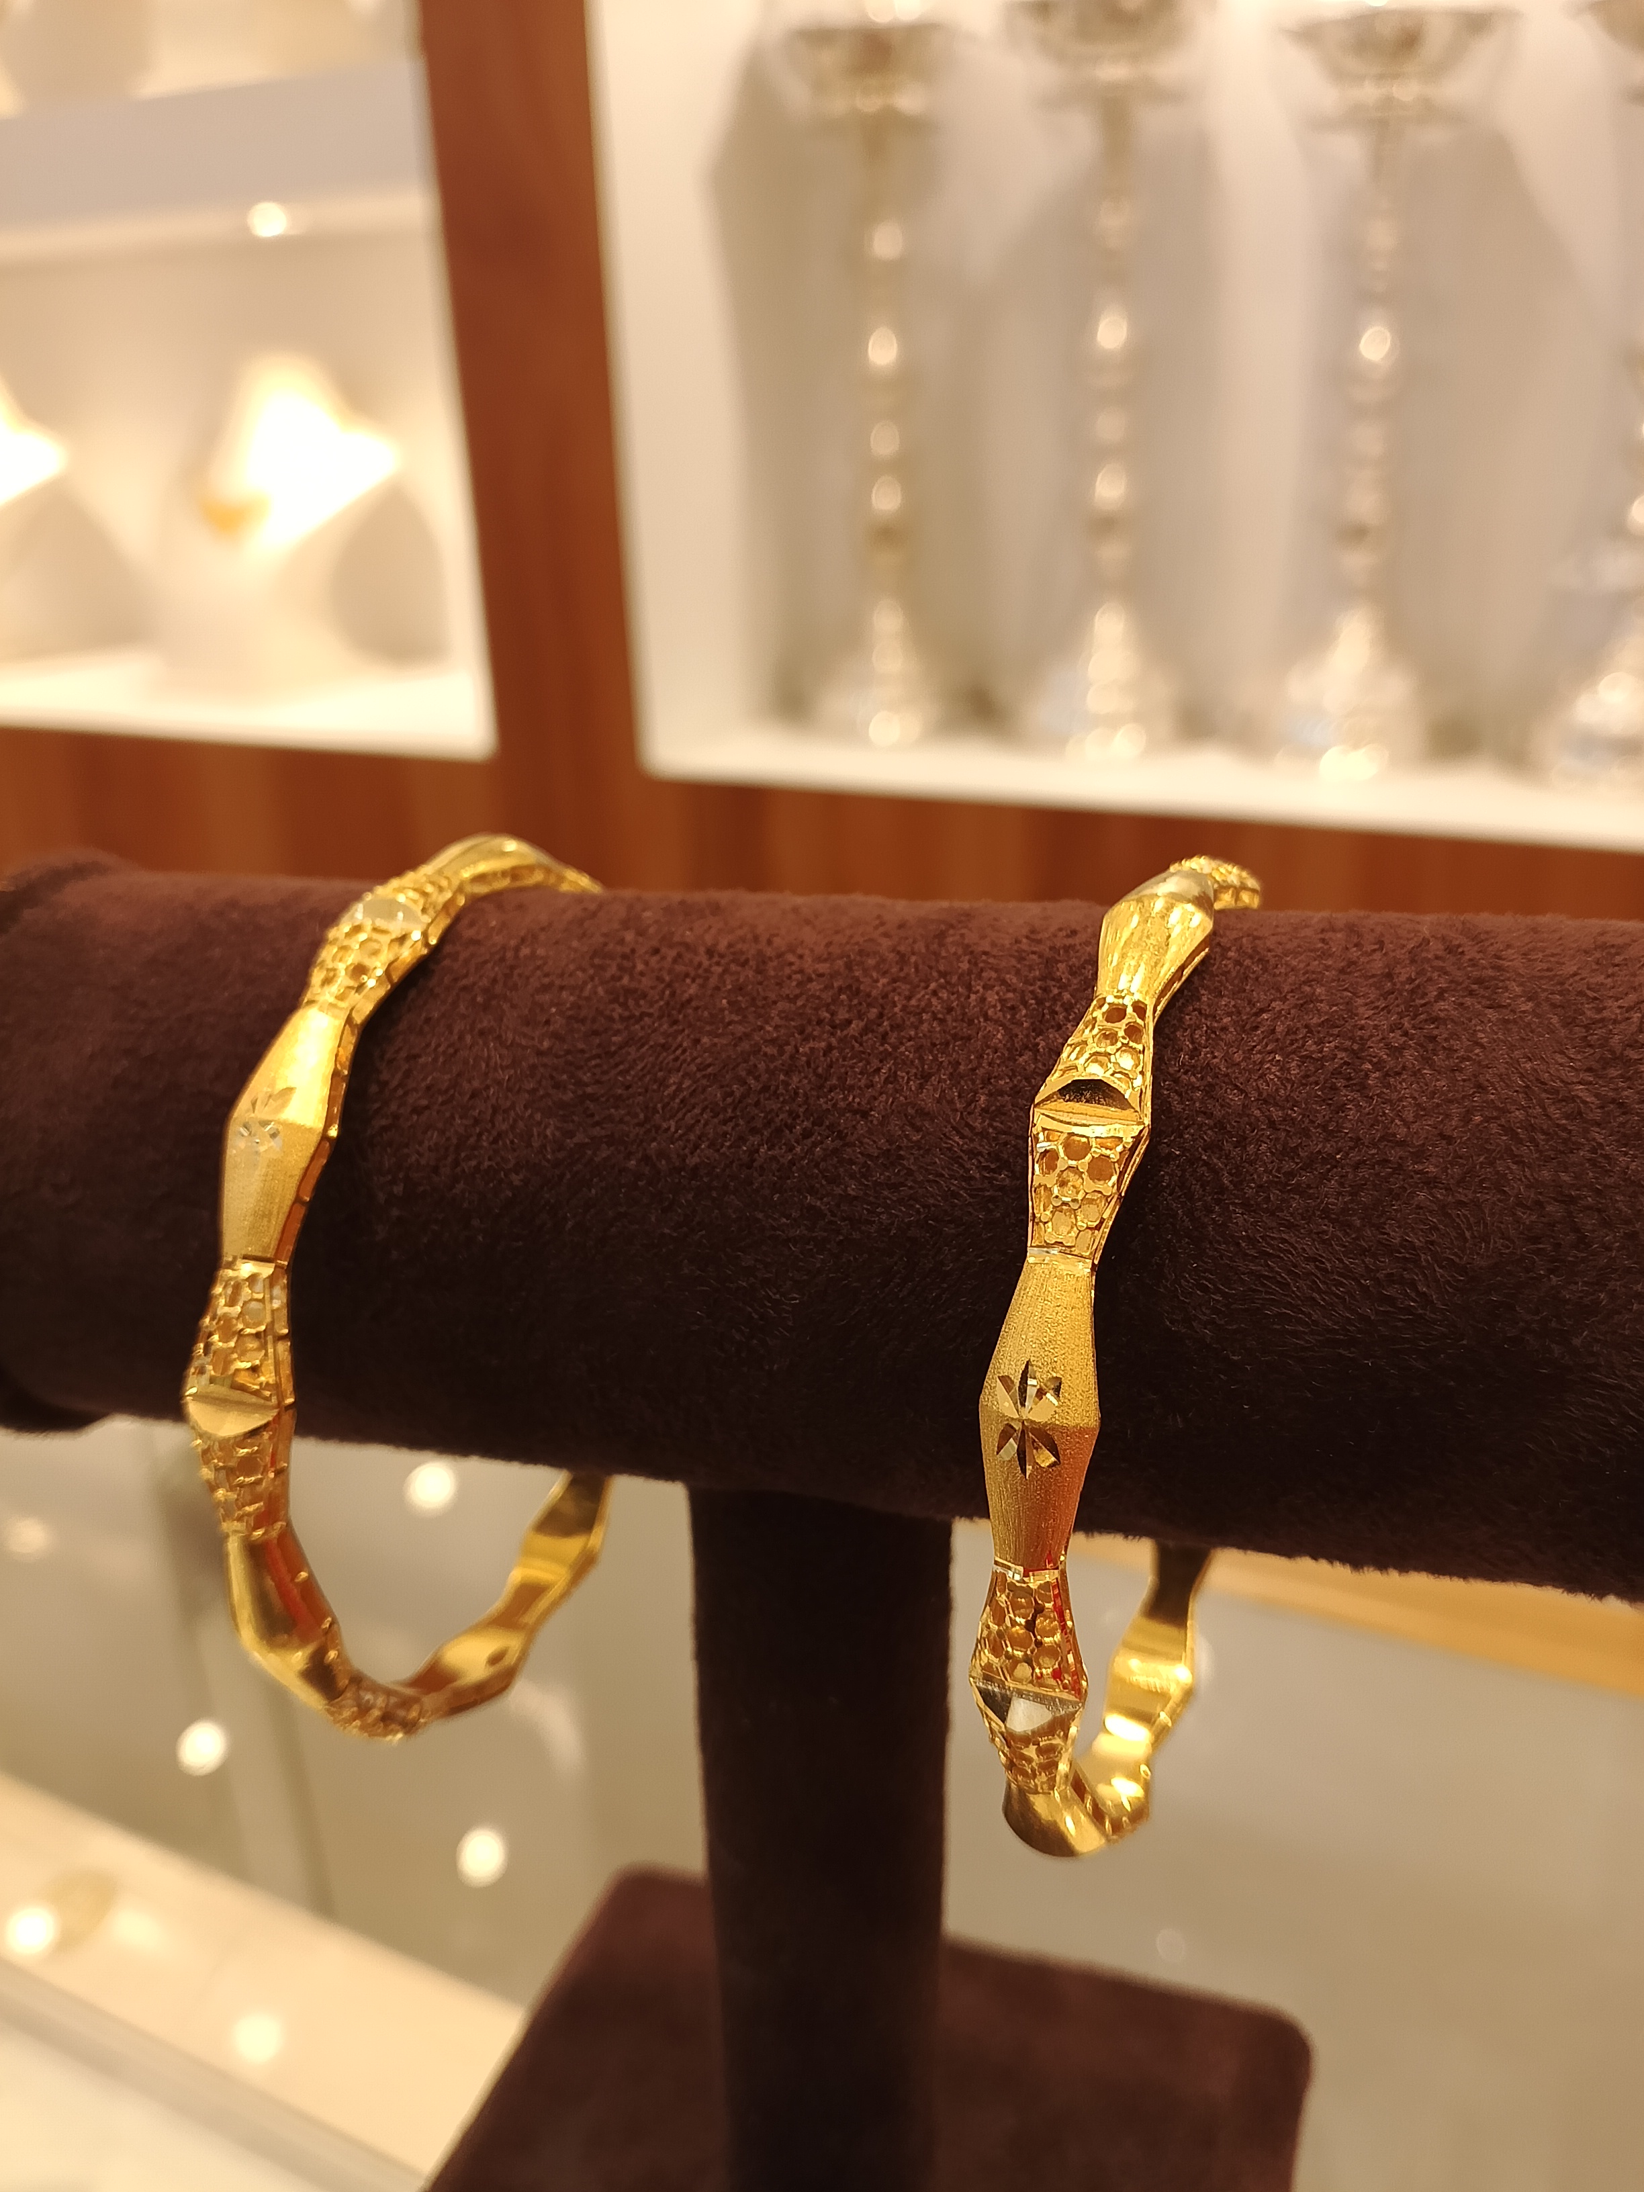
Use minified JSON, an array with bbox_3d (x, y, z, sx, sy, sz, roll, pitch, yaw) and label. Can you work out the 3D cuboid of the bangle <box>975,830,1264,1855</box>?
[{"bbox_3d":[0.024,0.018,0.122,0.007,0.067,0.067,7,21,22],"label":"bangle"}]

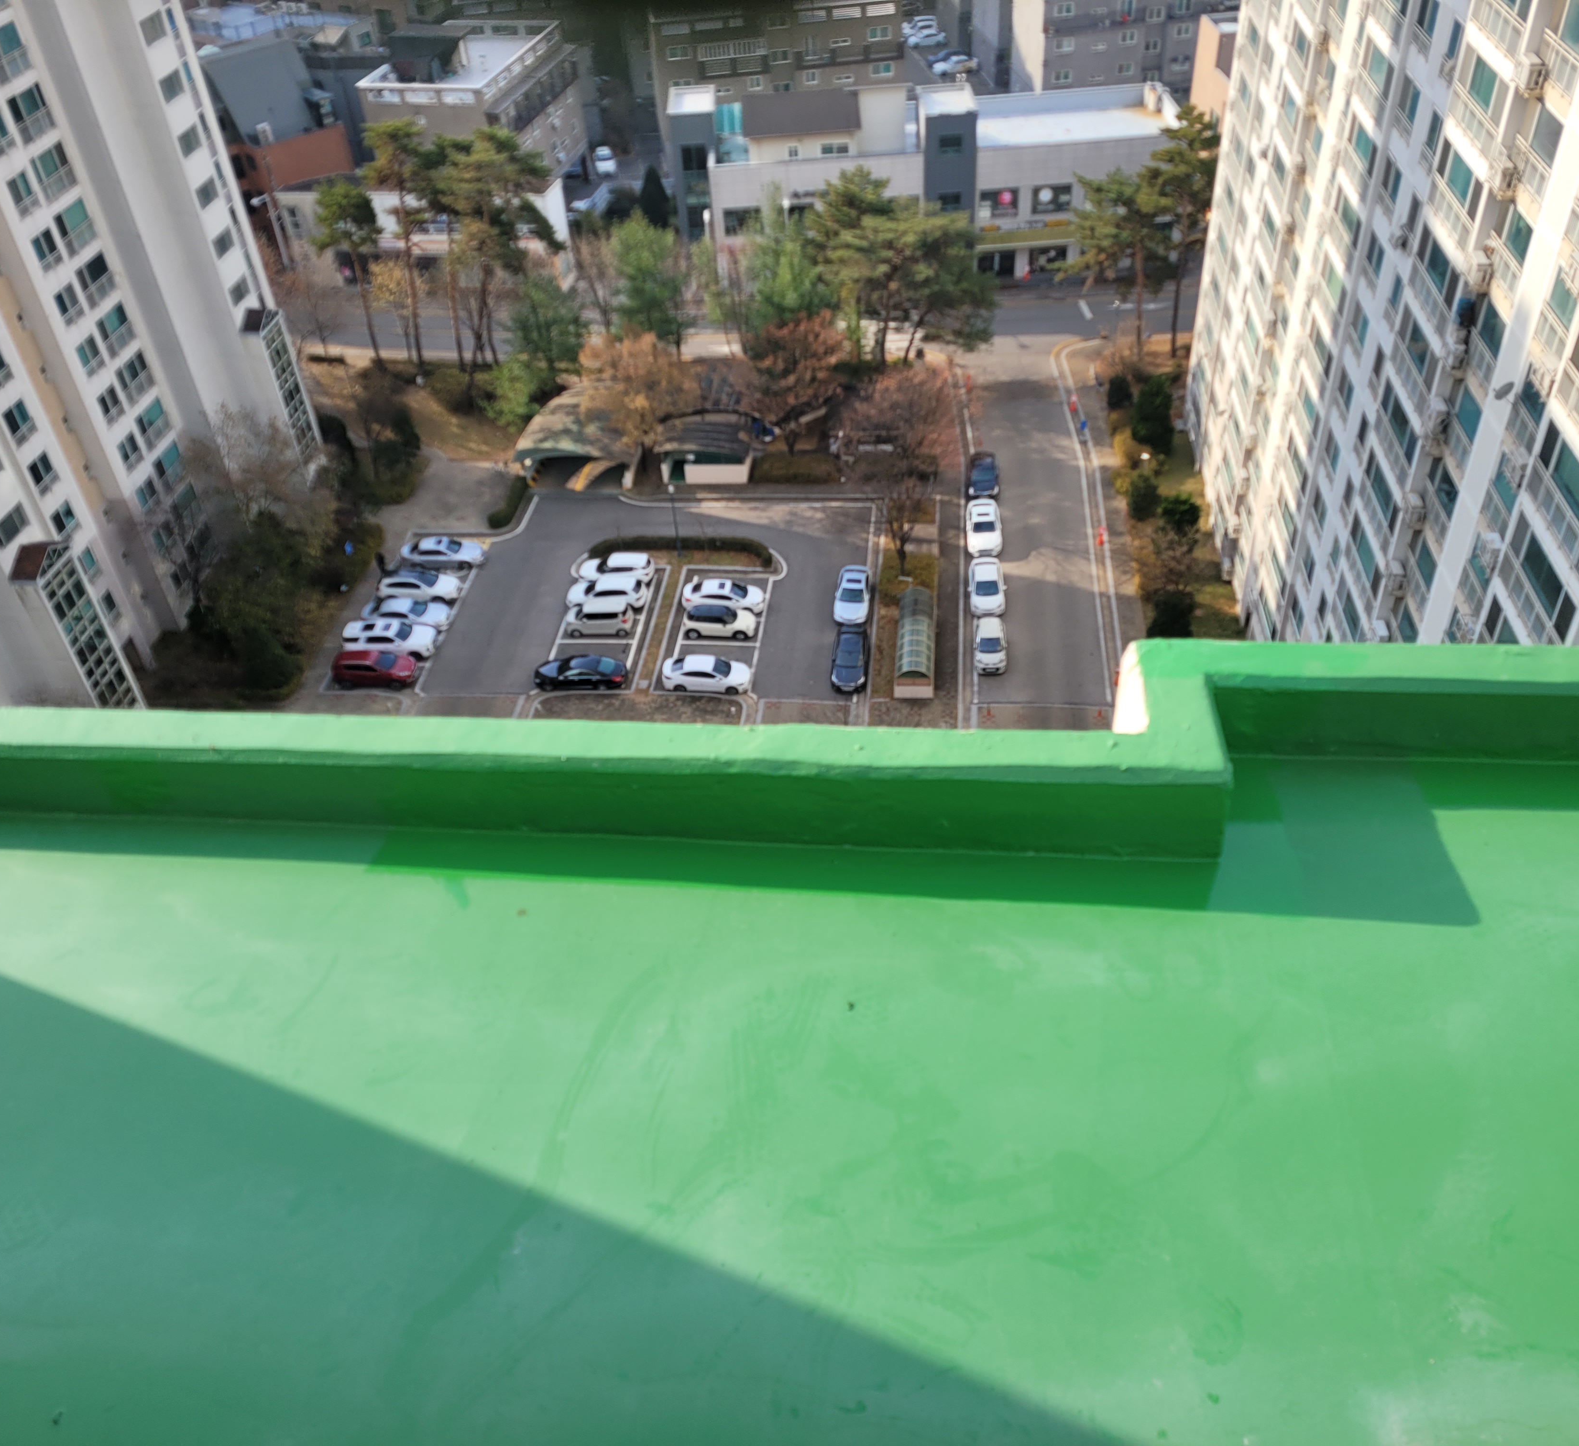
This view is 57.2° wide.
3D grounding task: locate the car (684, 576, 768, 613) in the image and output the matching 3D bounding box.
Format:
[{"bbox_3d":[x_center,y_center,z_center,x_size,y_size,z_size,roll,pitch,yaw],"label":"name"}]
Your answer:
[{"bbox_3d":[-3.659,-7.101,79.956,4.560,1.450,1.810,1,41,7],"label":"car"}]

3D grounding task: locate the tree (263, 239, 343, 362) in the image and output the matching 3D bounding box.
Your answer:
[{"bbox_3d":[-34.467,-30.078,103.745,5.300,8.800,5.300,1,41,7],"label":"tree"}]

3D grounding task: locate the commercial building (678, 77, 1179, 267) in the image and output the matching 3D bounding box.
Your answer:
[{"bbox_3d":[9.128,-41.523,109.376,35.200,12.300,11.500,-4,41,1],"label":"commercial building"}]

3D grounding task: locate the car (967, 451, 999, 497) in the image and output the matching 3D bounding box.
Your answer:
[{"bbox_3d":[11.669,-15.227,87.370,1.830,1.480,4.450,1,41,6],"label":"car"}]

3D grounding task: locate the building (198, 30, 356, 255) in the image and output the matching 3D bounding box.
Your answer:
[{"bbox_3d":[-41.918,-47.405,120.186,8.700,13.000,13.000,-27,46,-24],"label":"building"}]

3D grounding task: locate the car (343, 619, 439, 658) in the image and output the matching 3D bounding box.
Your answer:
[{"bbox_3d":[-21.751,-4.652,78.640,4.980,1.770,1.950,1,41,7],"label":"car"}]

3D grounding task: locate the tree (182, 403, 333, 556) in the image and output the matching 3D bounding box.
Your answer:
[{"bbox_3d":[-30.388,-13.065,82.628,8.000,9.500,8.000,1,41,6],"label":"tree"}]

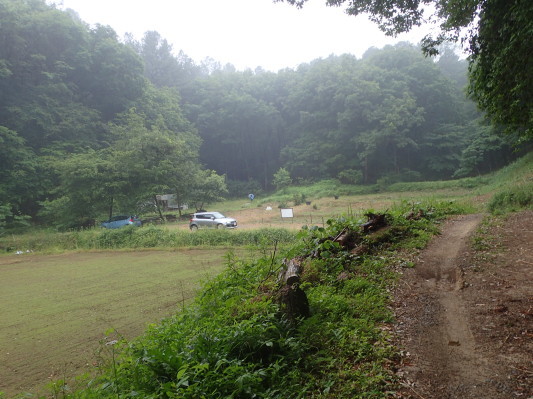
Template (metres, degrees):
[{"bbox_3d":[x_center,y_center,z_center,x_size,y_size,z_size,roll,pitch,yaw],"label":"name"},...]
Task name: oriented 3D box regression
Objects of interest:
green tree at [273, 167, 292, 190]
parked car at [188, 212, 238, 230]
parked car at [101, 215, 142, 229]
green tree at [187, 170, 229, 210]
[{"bbox_3d":[2.149,-2.780,62.000,2.600,3.200,2.500,-1,1,0],"label":"green tree"},{"bbox_3d":[-4.592,1.920,39.400,3.850,1.500,1.700,-3,0,18],"label":"parked car"},{"bbox_3d":[-14.480,2.422,46.000,4.050,1.480,1.700,-2,0,25],"label":"parked car"},{"bbox_3d":[-6.574,-0.994,51.000,4.400,4.600,4.300,-1,1,-7],"label":"green tree"}]

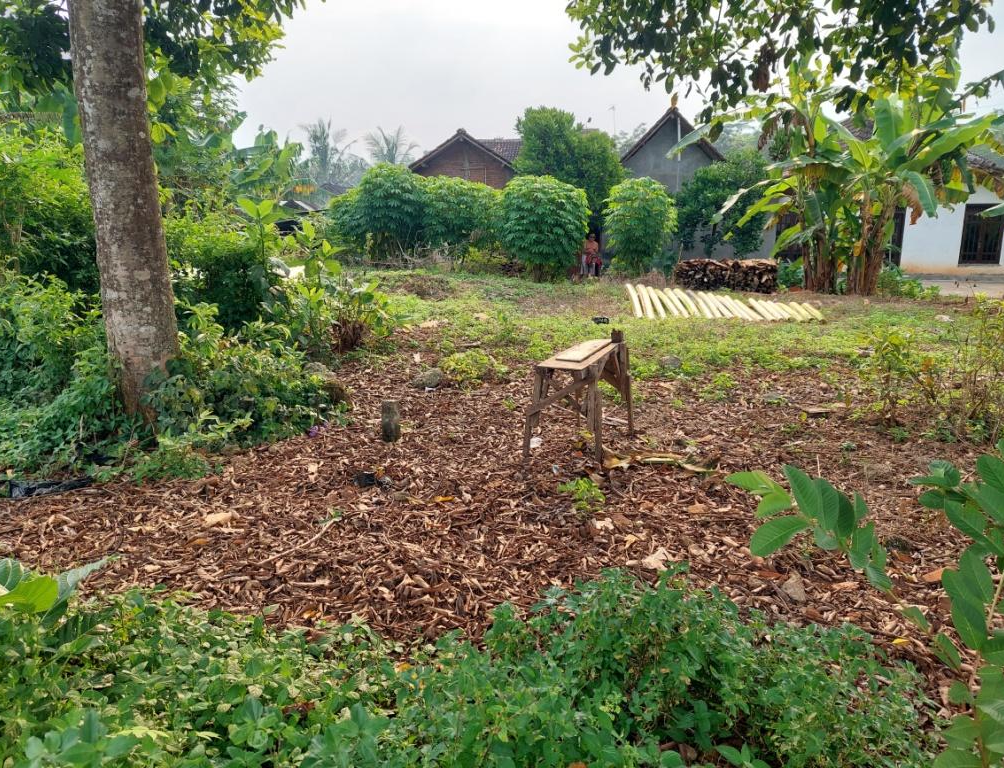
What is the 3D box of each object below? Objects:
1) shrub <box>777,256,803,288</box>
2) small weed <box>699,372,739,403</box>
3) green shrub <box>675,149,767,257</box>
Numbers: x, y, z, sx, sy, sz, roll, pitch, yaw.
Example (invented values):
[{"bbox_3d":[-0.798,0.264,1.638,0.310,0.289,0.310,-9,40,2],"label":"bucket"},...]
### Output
[{"bbox_3d":[6.728,-2.591,16.500,0.700,0.720,0.600,0,12,0],"label":"shrub"},{"bbox_3d":[1.945,0.022,6.350,0.320,0.200,0.280,0,12,0],"label":"small weed"},{"bbox_3d":[6.309,-5.125,20.500,2.600,3.350,2.300,0,12,0],"label":"green shrub"}]

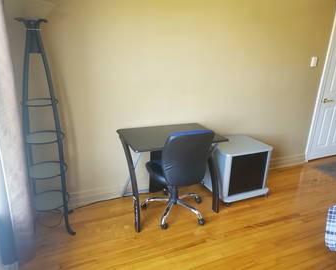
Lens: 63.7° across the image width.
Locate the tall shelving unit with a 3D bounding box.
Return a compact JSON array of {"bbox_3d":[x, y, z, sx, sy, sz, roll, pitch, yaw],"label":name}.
[{"bbox_3d":[-0.961,0.005,2.088,0.345,1.670,0.355,-6,19,-25],"label":"tall shelving unit"}]

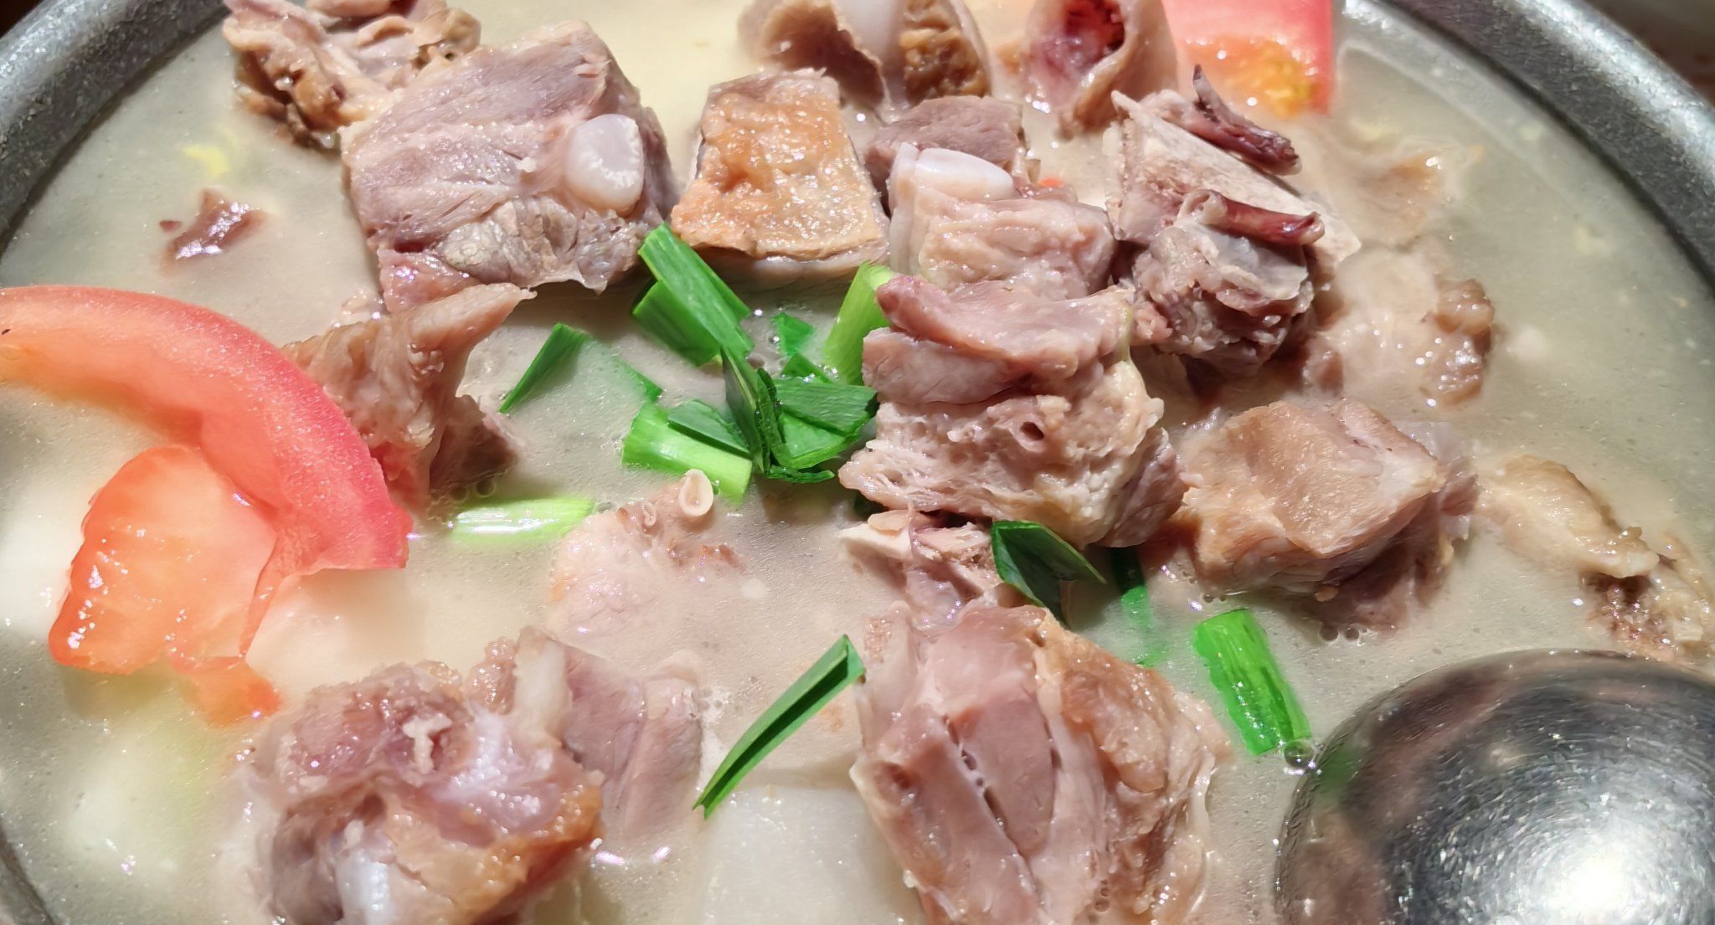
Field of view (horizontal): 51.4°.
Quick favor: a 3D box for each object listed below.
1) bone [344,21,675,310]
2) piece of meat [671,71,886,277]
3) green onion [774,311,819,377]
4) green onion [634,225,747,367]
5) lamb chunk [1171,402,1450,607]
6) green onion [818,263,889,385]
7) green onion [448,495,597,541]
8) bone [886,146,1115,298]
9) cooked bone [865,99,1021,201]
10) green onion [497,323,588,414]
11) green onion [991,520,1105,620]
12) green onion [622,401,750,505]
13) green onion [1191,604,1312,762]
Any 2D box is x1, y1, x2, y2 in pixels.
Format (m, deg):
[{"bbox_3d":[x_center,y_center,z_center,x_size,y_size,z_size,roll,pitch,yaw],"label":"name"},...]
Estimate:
[{"bbox_3d":[-0.061,-0.053,0.316,0.056,0.037,0.049,-7,52,-11],"label":"bone"},{"bbox_3d":[-0.015,-0.047,0.328,0.037,0.024,0.037,5,50,0],"label":"piece of meat"},{"bbox_3d":[-0.010,-0.020,0.302,0.008,0.004,0.010,4,68,-2],"label":"green onion"},{"bbox_3d":[-0.027,-0.026,0.289,0.012,0.010,0.026,-31,62,-27],"label":"green onion"},{"bbox_3d":[0.075,0.007,0.293,0.042,0.026,0.030,-1,51,-7],"label":"lamb chunk"},{"bbox_3d":[0.001,-0.023,0.303,0.009,0.020,0.009,18,10,9],"label":"green onion"},{"bbox_3d":[-0.051,0.009,0.270,0.022,0.007,0.008,-9,54,-14],"label":"green onion"},{"bbox_3d":[0.025,-0.039,0.310,0.038,0.025,0.027,13,51,5],"label":"bone"},{"bbox_3d":[0.016,-0.056,0.321,0.027,0.021,0.024,3,52,-4],"label":"cooked bone"},{"bbox_3d":[-0.050,-0.015,0.286,0.008,0.007,0.018,30,55,15],"label":"green onion"},{"bbox_3d":[0.028,0.016,0.262,0.017,0.008,0.011,23,53,10],"label":"green onion"},{"bbox_3d":[-0.026,-0.001,0.276,0.022,0.009,0.009,23,53,11],"label":"green onion"},{"bbox_3d":[0.059,0.033,0.266,0.011,0.009,0.024,-9,53,-12],"label":"green onion"}]

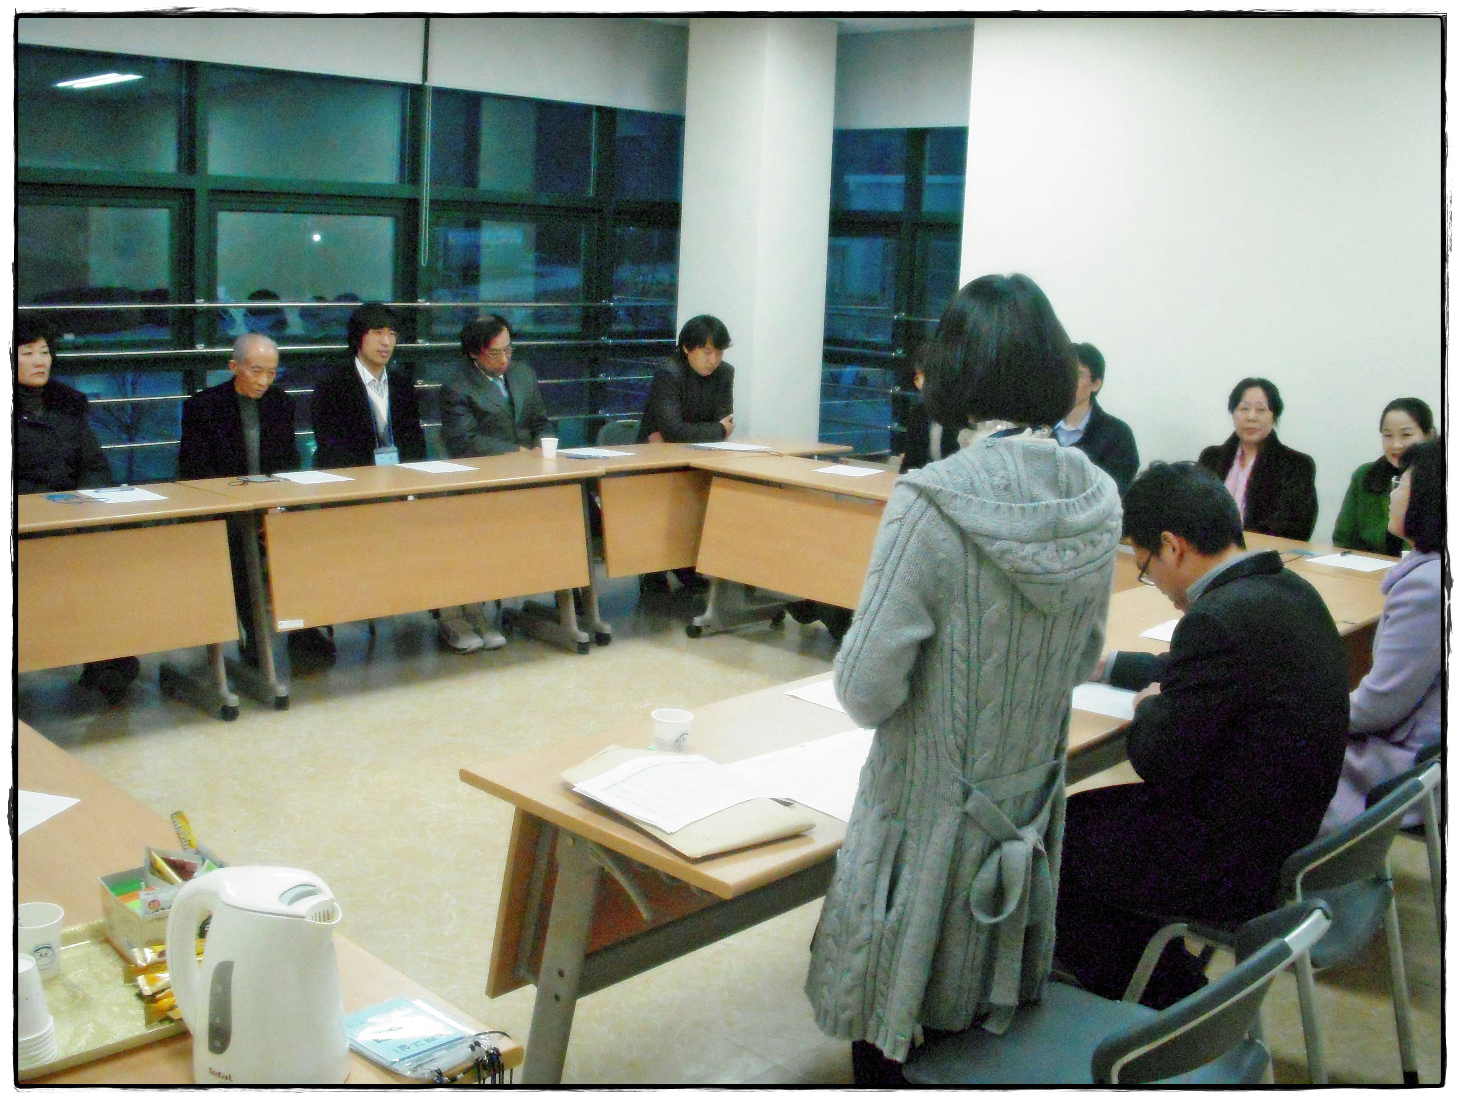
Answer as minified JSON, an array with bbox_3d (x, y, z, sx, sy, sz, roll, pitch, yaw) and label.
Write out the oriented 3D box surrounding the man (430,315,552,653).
[{"bbox_3d":[-1.027,-0.307,6.620,0.520,1.280,0.800,-5,13,-31],"label":"man"}]

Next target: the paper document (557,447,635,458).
[{"bbox_3d":[-0.582,-0.424,6.984,0.210,0.004,0.297,-8,14,-43],"label":"paper document"}]

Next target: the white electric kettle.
[{"bbox_3d":[-0.509,0.451,1.743,0.213,0.234,0.163,8,12,27],"label":"white electric kettle"}]

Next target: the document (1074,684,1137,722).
[{"bbox_3d":[0.711,0.291,3.209,0.297,0.005,0.210,9,12,33],"label":"document"}]

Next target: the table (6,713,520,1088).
[{"bbox_3d":[-0.974,0.826,2.177,0.600,0.735,1.500,-8,14,-42],"label":"table"}]

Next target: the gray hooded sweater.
[{"bbox_3d":[0.341,0.272,2.353,0.460,0.910,0.360,-6,14,-36],"label":"gray hooded sweater"}]

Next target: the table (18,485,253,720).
[{"bbox_3d":[-2.293,0.242,4.934,0.600,0.720,1.500,11,14,42],"label":"table"}]

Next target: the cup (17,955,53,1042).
[{"bbox_3d":[-0.722,0.448,1.612,0.072,0.076,0.072,2,10,0],"label":"cup"}]

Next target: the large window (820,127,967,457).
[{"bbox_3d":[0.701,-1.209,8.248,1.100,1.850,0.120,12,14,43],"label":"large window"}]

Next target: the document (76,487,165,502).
[{"bbox_3d":[-2.007,-0.182,5.302,0.210,0.005,0.290,-7,14,-41],"label":"document"}]

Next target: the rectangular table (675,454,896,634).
[{"bbox_3d":[0.556,0.087,6.444,0.600,0.735,1.500,-8,14,-43],"label":"rectangular table"}]

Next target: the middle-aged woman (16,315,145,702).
[{"bbox_3d":[-2.314,-0.148,5.550,0.520,1.290,0.750,-8,15,-42],"label":"middle-aged woman"}]

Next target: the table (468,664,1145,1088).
[{"bbox_3d":[0.279,0.701,3.123,0.635,0.730,1.500,12,15,42],"label":"table"}]

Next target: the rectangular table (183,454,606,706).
[{"bbox_3d":[-1.261,0.083,6.163,1.500,0.735,0.600,-8,14,-43],"label":"rectangular table"}]

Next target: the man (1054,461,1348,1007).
[{"bbox_3d":[0.824,0.461,3.062,0.510,1.260,0.710,-7,14,-40],"label":"man"}]

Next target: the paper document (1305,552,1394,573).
[{"bbox_3d":[1.893,0.035,4.853,0.210,0.005,0.280,12,14,43],"label":"paper document"}]

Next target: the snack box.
[{"bbox_3d":[-0.687,0.451,1.987,0.135,0.074,0.135,-7,13,-39],"label":"snack box"}]

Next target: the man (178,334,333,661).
[{"bbox_3d":[-1.787,-0.180,6.120,0.520,1.250,0.760,-8,14,-43],"label":"man"}]

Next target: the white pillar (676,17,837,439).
[{"bbox_3d":[0.131,-1.275,8.279,0.530,2.680,0.530,12,14,43],"label":"white pillar"}]

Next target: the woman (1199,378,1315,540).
[{"bbox_3d":[1.803,0.022,5.647,0.760,1.240,0.500,-8,14,-43],"label":"woman"}]

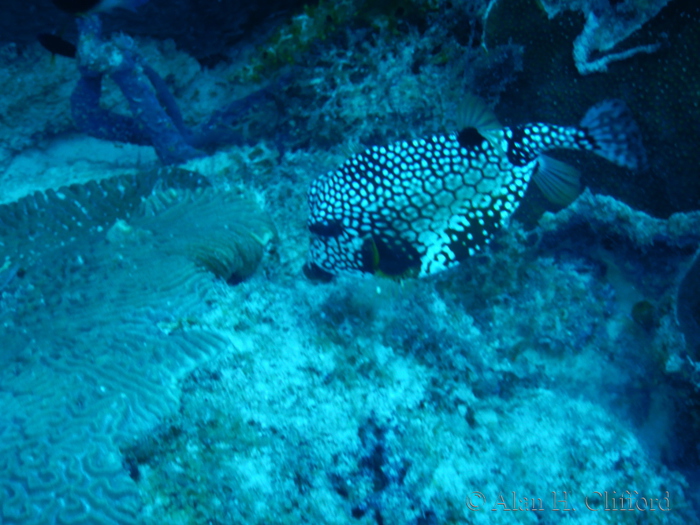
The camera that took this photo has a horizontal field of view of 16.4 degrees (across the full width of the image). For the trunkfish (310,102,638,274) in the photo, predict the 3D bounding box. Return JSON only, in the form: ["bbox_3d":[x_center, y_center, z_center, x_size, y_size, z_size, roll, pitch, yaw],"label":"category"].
[{"bbox_3d":[0.069,-0.055,1.460,0.220,0.092,0.062,-17,28,-2],"label":"trunkfish"}]

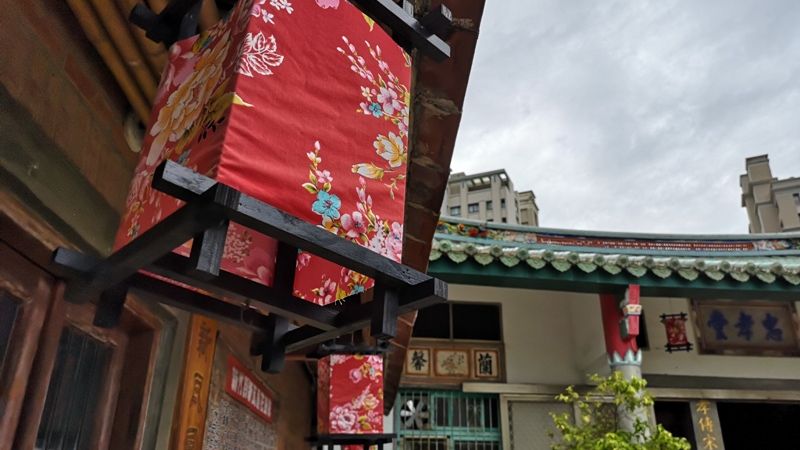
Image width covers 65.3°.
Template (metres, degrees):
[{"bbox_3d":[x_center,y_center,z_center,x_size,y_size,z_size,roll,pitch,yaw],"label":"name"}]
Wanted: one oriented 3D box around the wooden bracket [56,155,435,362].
[{"bbox_3d":[-0.226,0.113,0.930,0.468,0.098,0.453,27,-37,-37],"label":"wooden bracket"}]

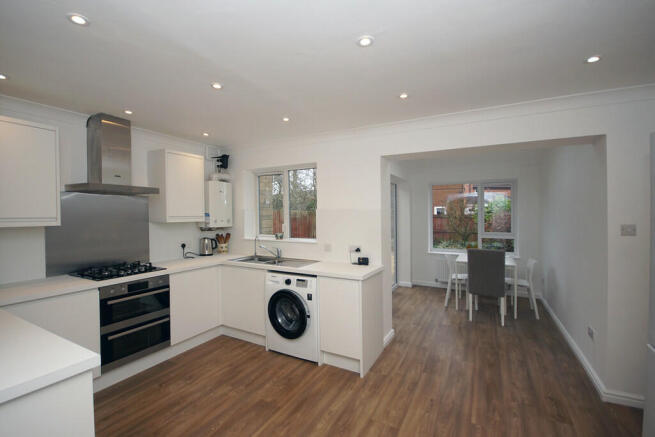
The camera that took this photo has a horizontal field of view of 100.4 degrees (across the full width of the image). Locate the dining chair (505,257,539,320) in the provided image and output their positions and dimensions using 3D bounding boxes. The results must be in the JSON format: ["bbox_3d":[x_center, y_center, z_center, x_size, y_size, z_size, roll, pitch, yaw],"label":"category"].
[{"bbox_3d":[2.805,0.976,3.990,0.440,0.790,0.450,0,1,30],"label":"dining chair"}]

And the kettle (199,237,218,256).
[{"bbox_3d":[-1.592,0.379,3.652,0.235,0.235,0.165,-1,1,-29],"label":"kettle"}]

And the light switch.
[{"bbox_3d":[2.222,0.089,2.012,0.086,0.086,0.012,0,1,30],"label":"light switch"}]

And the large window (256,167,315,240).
[{"bbox_3d":[-0.591,-0.206,3.844,1.170,1.000,0.080,0,1,30],"label":"large window"}]

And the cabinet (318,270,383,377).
[{"bbox_3d":[0.275,0.971,2.791,0.437,0.865,0.610,0,1,30],"label":"cabinet"}]

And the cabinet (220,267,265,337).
[{"bbox_3d":[-0.824,0.902,3.314,0.665,0.721,0.570,0,1,27],"label":"cabinet"}]

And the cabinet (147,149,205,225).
[{"bbox_3d":[-1.784,-0.356,3.253,0.330,0.800,0.470,0,1,30],"label":"cabinet"}]

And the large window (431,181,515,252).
[{"bbox_3d":[2.667,-0.015,5.108,1.385,1.340,0.100,0,1,27],"label":"large window"}]

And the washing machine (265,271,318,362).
[{"bbox_3d":[-0.243,0.986,3.005,0.604,0.848,0.565,0,1,27],"label":"washing machine"}]

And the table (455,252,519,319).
[{"bbox_3d":[2.442,0.999,4.222,0.750,0.740,0.740,0,1,30],"label":"table"}]

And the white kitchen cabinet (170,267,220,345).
[{"bbox_3d":[-1.666,0.911,3.111,0.580,0.721,0.570,0,1,30],"label":"white kitchen cabinet"}]

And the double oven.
[{"bbox_3d":[-1.938,0.921,2.604,0.565,0.721,0.580,0,1,30],"label":"double oven"}]

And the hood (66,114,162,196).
[{"bbox_3d":[-2.035,-0.609,2.618,0.500,0.725,0.590,0,1,30],"label":"hood"}]

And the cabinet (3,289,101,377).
[{"bbox_3d":[-2.244,0.931,2.128,0.580,0.721,0.550,0,1,30],"label":"cabinet"}]

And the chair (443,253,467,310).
[{"bbox_3d":[2.099,0.979,4.322,0.475,0.785,0.390,0,1,27],"label":"chair"}]

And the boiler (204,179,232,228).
[{"bbox_3d":[-1.550,-0.191,3.742,0.280,0.595,0.375,0,1,30],"label":"boiler"}]

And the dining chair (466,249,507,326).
[{"bbox_3d":[2.207,0.897,3.802,0.440,0.960,0.550,0,1,30],"label":"dining chair"}]

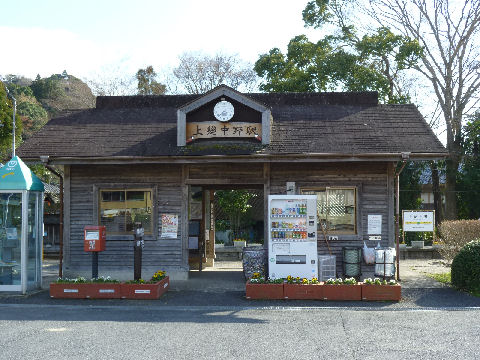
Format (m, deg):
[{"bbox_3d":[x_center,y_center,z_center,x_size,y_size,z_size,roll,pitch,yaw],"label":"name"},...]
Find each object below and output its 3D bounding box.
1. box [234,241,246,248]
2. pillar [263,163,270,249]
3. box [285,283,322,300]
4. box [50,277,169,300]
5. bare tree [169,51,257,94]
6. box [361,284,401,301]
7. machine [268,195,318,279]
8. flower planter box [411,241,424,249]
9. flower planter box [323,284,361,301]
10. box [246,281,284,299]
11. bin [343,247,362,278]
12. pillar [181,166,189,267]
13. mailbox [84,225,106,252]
[{"bbox_3d":[0.021,2.054,18.774,0.360,0.220,0.340,-1,-3,6],"label":"box"},{"bbox_3d":[0.617,0.909,12.966,0.142,2.635,0.140,0,-2,5],"label":"pillar"},{"bbox_3d":[1.204,2.091,11.015,0.718,0.275,0.440,-1,-3,6],"label":"box"},{"bbox_3d":[-2.419,2.037,11.054,1.960,0.270,1.120,0,-2,5],"label":"box"},{"bbox_3d":[-1.490,-2.239,34.412,5.096,10.585,5.000,0,-2,5],"label":"bare tree"},{"bbox_3d":[2.605,2.071,10.861,0.702,0.275,0.440,-1,-3,6],"label":"box"},{"bbox_3d":[1.121,1.250,12.336,1.009,1.840,0.710,0,-2,5],"label":"machine"},{"bbox_3d":[5.341,1.941,17.547,0.379,0.225,0.280,0,-2,5],"label":"flower planter box"},{"bbox_3d":[1.909,2.081,10.938,0.699,0.275,0.440,-1,-3,6],"label":"flower planter box"},{"bbox_3d":[0.499,2.101,11.092,0.701,0.275,0.440,-1,-3,6],"label":"box"},{"bbox_3d":[2.374,1.746,12.322,0.394,0.658,0.400,0,-2,5],"label":"bin"},{"bbox_3d":[-1.218,0.823,13.145,0.150,2.409,0.140,-1,-3,6],"label":"pillar"},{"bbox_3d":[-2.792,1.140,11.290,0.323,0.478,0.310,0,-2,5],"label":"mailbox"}]

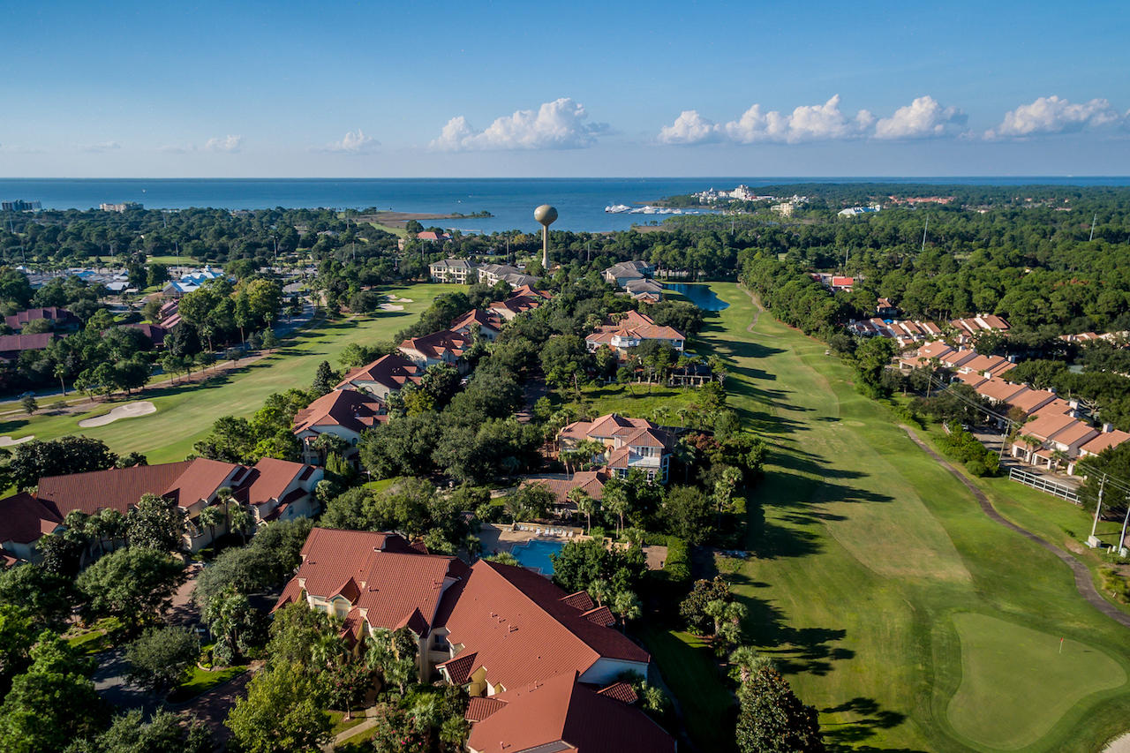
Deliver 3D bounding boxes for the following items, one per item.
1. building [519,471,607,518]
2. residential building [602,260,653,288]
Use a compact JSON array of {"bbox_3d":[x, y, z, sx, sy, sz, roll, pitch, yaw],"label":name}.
[{"bbox_3d":[0.000,19.460,107.130,16.500,6.000,10.500,1,18,4],"label":"building"},{"bbox_3d":[33.140,-52.490,322.380,31.000,11.000,30.000,-7,19,-20],"label":"residential building"}]

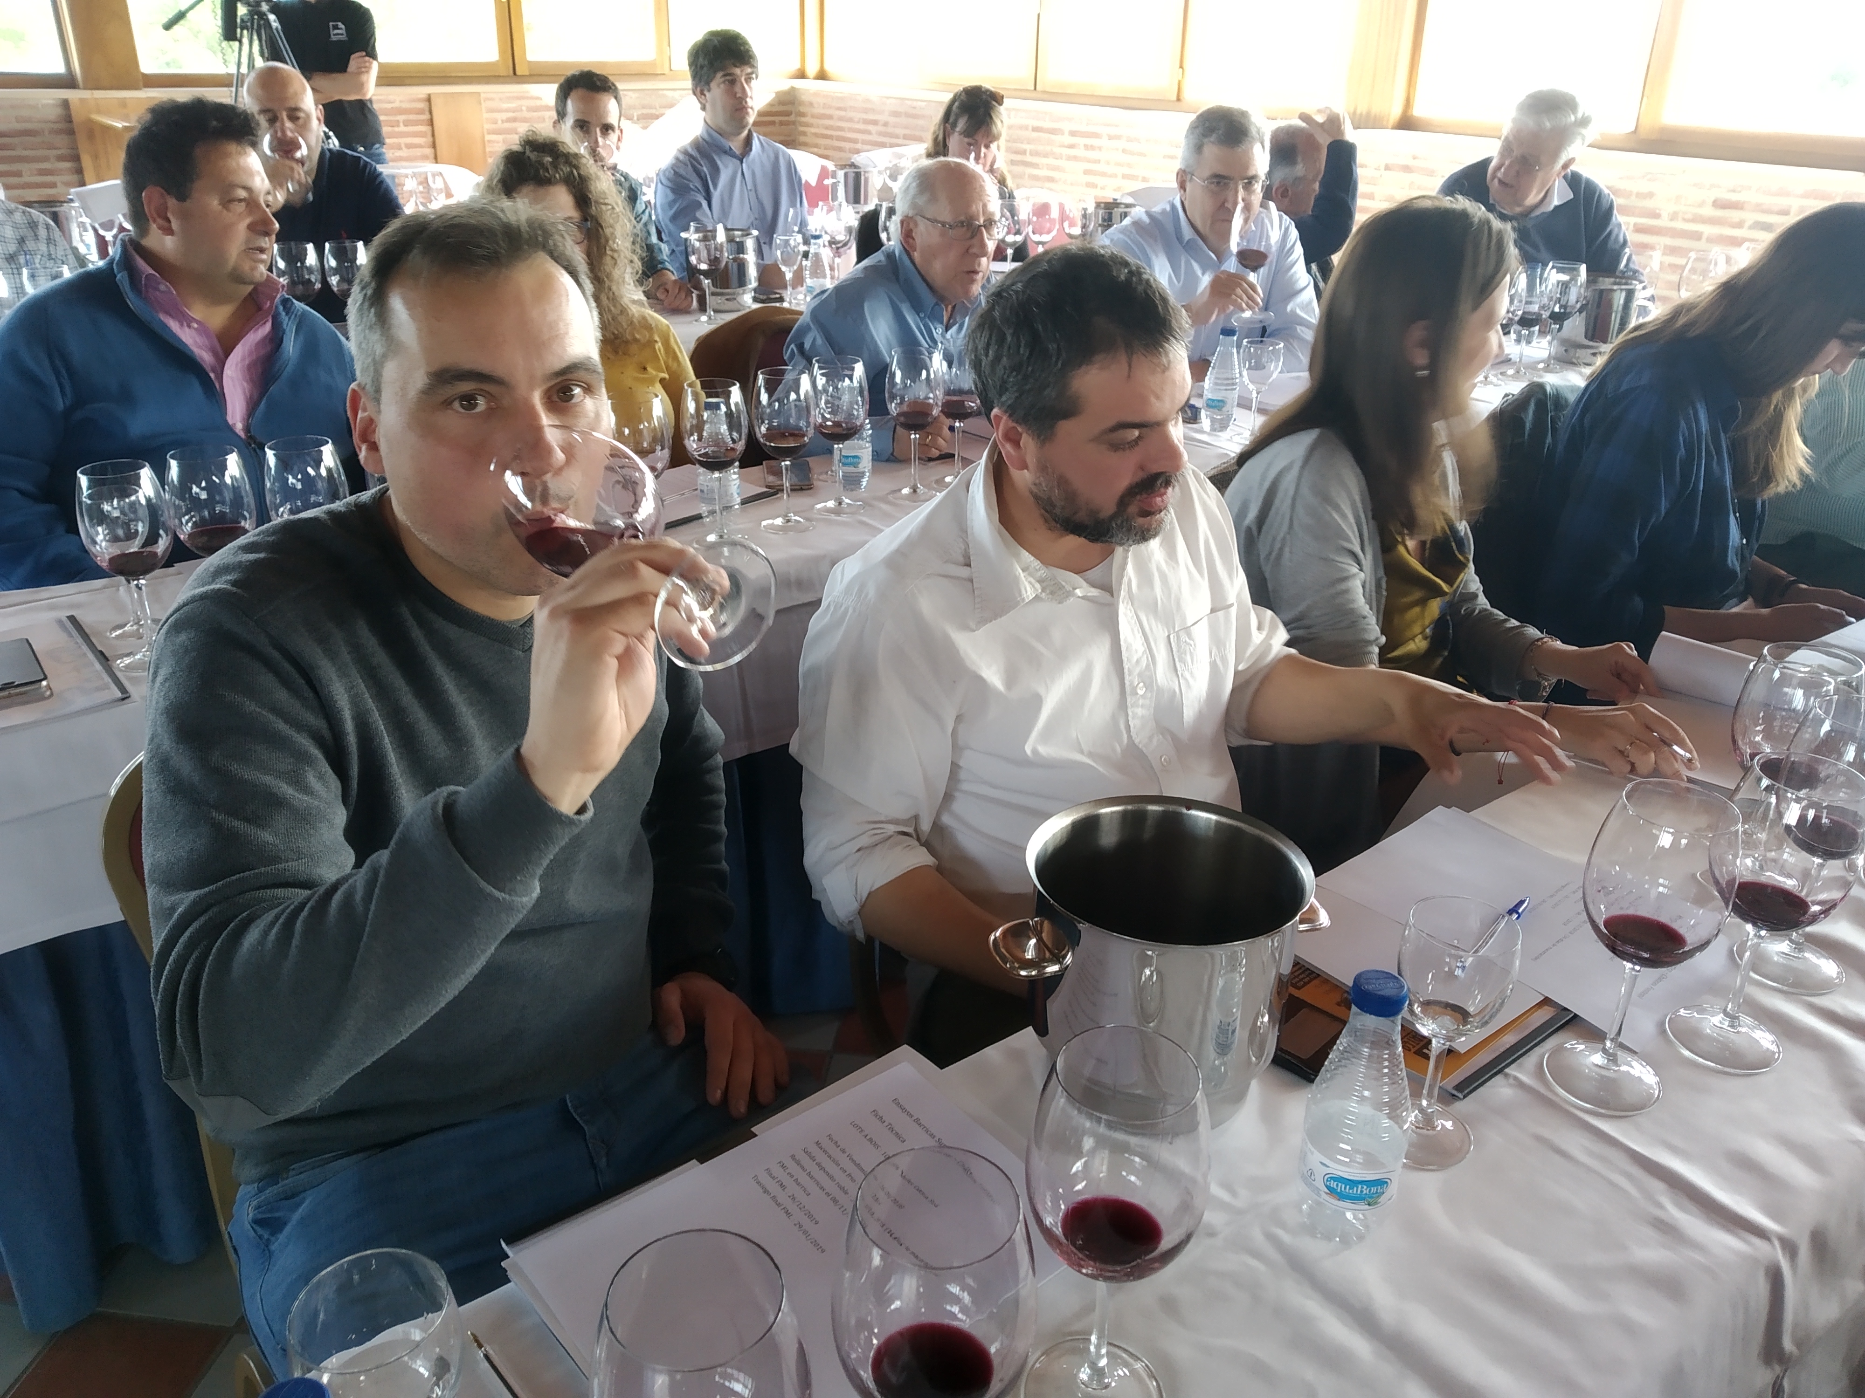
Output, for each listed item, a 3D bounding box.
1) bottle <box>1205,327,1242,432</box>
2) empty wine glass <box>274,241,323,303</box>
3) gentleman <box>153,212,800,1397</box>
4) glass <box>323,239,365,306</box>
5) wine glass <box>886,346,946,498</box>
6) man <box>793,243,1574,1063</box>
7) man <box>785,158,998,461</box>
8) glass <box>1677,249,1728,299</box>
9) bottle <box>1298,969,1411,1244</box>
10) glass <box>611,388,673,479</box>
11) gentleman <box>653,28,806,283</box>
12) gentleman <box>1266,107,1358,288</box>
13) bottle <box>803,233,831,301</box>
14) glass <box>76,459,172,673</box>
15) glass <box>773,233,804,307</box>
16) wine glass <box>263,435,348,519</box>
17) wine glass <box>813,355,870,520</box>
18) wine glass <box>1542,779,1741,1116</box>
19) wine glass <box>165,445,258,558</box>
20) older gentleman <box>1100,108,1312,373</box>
[{"bbox_3d":[0.542,-0.593,2.610,0.061,0.181,0.061,1,26,0],"label":"bottle"},{"bbox_3d":[-1.359,-0.863,3.022,0.091,0.228,0.091,1,26,0],"label":"empty wine glass"},{"bbox_3d":[-0.283,0.346,1.042,0.520,1.320,0.660,-14,30,-29],"label":"gentleman"},{"bbox_3d":[-1.265,-0.877,3.055,0.091,0.228,0.091,1,26,0],"label":"glass"},{"bbox_3d":[-0.027,-0.426,2.170,0.088,0.224,0.088,1,26,0],"label":"wine glass"},{"bbox_3d":[0.264,0.252,1.285,0.660,1.260,0.800,-17,31,-33],"label":"man"},{"bbox_3d":[-0.085,-0.431,2.744,0.540,1.220,0.740,-20,33,-37],"label":"man"},{"bbox_3d":[1.807,-0.935,3.315,0.088,0.224,0.088,1,26,0],"label":"glass"},{"bbox_3d":[0.258,0.243,0.844,0.065,0.171,0.065,11,27,20],"label":"bottle"},{"bbox_3d":[-0.399,-0.300,1.914,0.091,0.228,0.091,1,26,0],"label":"glass"},{"bbox_3d":[-0.455,-0.987,3.701,0.510,1.380,0.740,-14,29,-29],"label":"gentleman"},{"bbox_3d":[1.091,-0.902,3.761,0.660,1.280,0.540,14,29,25],"label":"gentleman"},{"bbox_3d":[-0.295,-1.101,3.612,0.061,0.181,0.061,1,26,0],"label":"bottle"},{"bbox_3d":[-0.869,-0.143,1.527,0.092,0.224,0.092,-13,29,-28],"label":"glass"},{"bbox_3d":[-0.362,-1.078,3.536,0.076,0.168,0.076,-1,26,-5],"label":"glass"},{"bbox_3d":[-0.715,-0.186,1.623,0.092,0.224,0.092,-10,28,-22],"label":"wine glass"},{"bbox_3d":[-0.141,-0.399,2.133,0.091,0.228,0.091,1,26,0],"label":"wine glass"},{"bbox_3d":[0.482,0.170,0.953,0.088,0.224,0.088,1,26,0],"label":"wine glass"},{"bbox_3d":[-0.814,-0.171,1.605,0.088,0.224,0.088,1,26,0],"label":"wine glass"},{"bbox_3d":[0.540,-0.637,3.151,0.520,1.300,0.700,-12,29,-25],"label":"older gentleman"}]

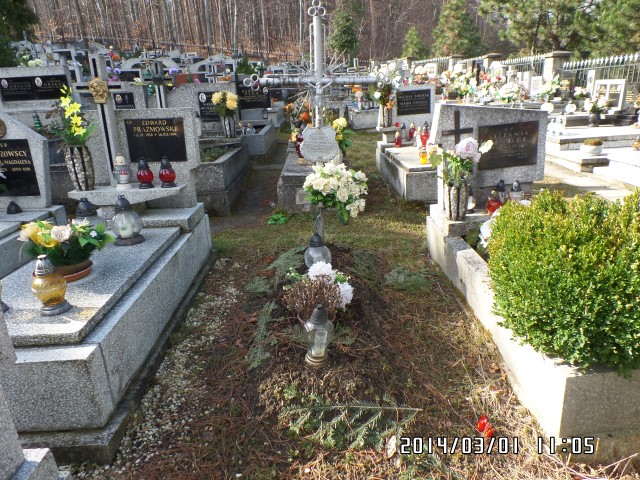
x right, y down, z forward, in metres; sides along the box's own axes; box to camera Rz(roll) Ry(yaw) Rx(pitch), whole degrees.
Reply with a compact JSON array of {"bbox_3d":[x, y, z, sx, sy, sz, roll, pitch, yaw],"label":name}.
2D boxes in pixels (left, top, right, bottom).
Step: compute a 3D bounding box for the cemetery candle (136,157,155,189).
[{"bbox_3d":[-1.335,-0.506,3.236,0.130,0.230,0.130,-1,21,0],"label":"cemetery candle"}]

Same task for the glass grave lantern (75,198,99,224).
[{"bbox_3d":[-1.600,-0.119,2.935,0.205,0.280,0.205,-3,17,0],"label":"glass grave lantern"}]

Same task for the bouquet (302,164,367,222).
[{"bbox_3d":[0.114,-0.349,3.128,0.470,0.450,0.390,-3,20,0],"label":"bouquet"}]

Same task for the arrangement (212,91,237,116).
[{"bbox_3d":[-1.302,-1.860,5.795,0.370,0.330,0.310,-3,20,0],"label":"arrangement"}]

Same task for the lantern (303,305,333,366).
[{"bbox_3d":[-0.001,0.456,2.085,0.142,0.305,0.142,-1,21,0],"label":"lantern"}]

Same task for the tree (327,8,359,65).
[{"bbox_3d":[1.651,-14.265,29.879,2.200,4.000,2.200,-1,21,0],"label":"tree"}]

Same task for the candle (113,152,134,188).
[{"bbox_3d":[-1.461,-0.510,3.125,0.130,0.250,0.130,-3,17,0],"label":"candle"}]

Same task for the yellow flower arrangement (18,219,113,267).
[{"bbox_3d":[-1.437,0.014,2.400,0.490,0.250,0.370,-3,17,0],"label":"yellow flower arrangement"}]

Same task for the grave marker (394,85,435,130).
[{"bbox_3d":[1.399,-1.953,6.363,0.670,0.720,0.130,-4,21,-4],"label":"grave marker"}]

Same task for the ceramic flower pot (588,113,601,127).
[{"bbox_3d":[4.584,-2.005,7.087,0.170,0.235,0.170,-1,21,0],"label":"ceramic flower pot"}]

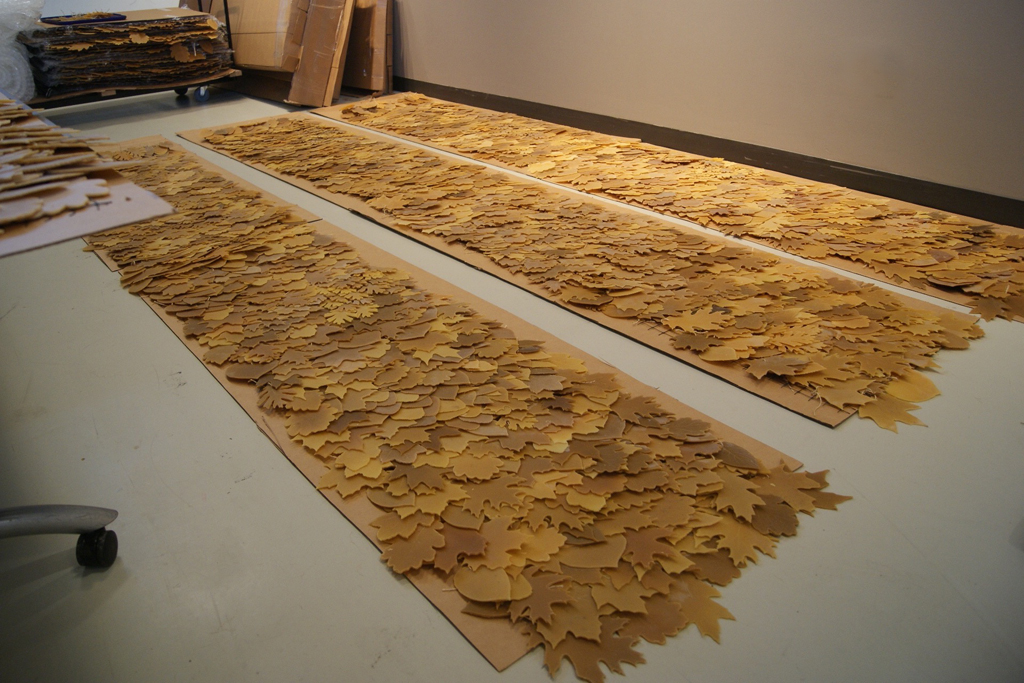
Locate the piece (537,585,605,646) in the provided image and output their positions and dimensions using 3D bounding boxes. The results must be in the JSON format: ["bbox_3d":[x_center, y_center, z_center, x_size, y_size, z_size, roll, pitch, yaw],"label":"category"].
[{"bbox_3d":[0.082,0.403,1.144,0.108,0.012,0.132,-3,27,-3],"label":"piece"}]

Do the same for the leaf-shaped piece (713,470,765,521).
[{"bbox_3d":[0.400,0.271,1.375,0.102,0.012,0.155,-3,27,-3],"label":"leaf-shaped piece"}]

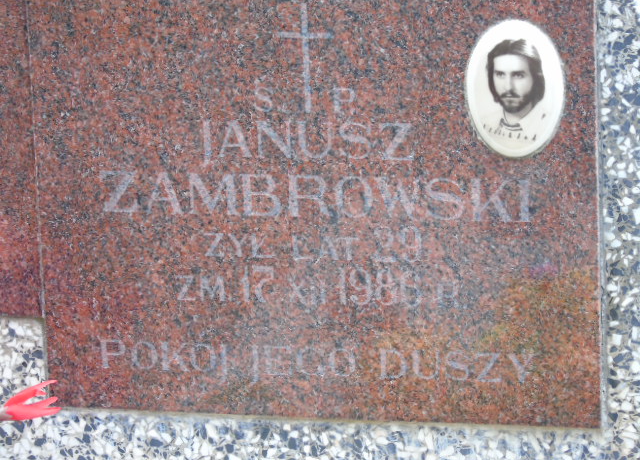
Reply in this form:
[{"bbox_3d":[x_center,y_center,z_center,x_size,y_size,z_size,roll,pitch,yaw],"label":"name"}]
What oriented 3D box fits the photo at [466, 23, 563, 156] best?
[{"bbox_3d":[0.172,-0.125,3.034,0.089,0.125,0.010,2,16,12],"label":"photo"}]

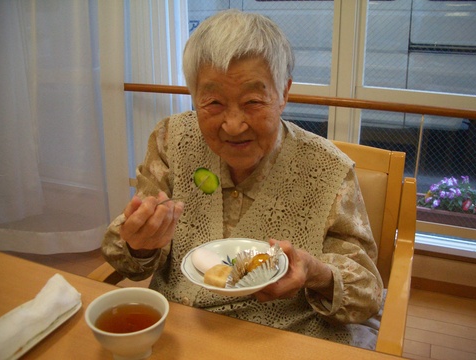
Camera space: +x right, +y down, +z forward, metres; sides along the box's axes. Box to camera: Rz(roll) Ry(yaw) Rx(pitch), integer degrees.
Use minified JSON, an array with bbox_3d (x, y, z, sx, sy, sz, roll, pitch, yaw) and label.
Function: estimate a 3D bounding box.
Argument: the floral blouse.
[{"bbox_3d":[0.046,0.104,0.912,0.470,0.480,0.380,8,19,19],"label":"floral blouse"}]

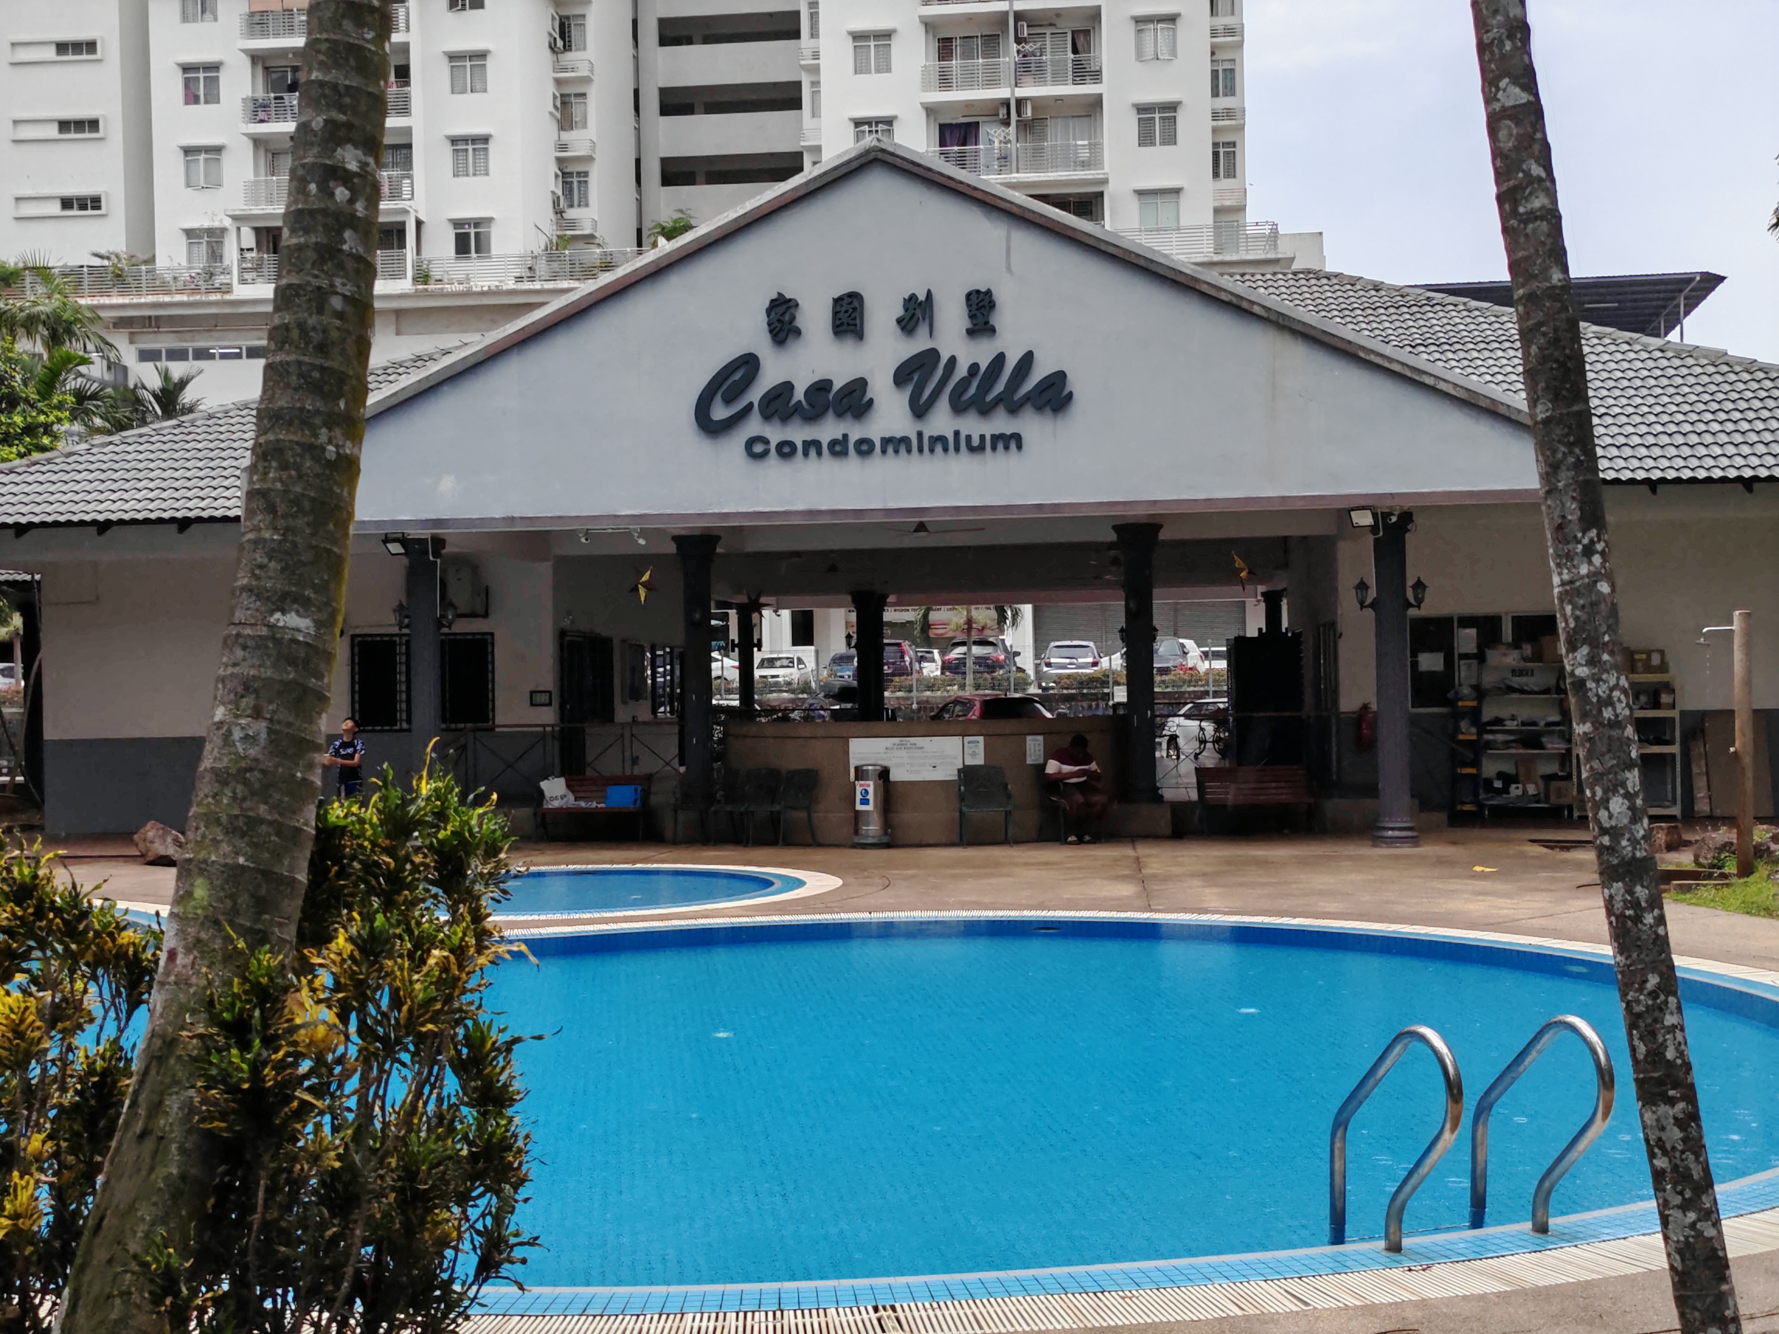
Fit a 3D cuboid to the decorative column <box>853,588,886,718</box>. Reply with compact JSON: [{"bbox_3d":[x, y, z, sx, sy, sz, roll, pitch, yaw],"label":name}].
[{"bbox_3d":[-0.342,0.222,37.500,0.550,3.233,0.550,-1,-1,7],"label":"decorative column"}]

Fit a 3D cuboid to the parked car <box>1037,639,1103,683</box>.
[{"bbox_3d":[5.687,0.007,63.027,1.700,1.550,4.100,-1,-1,7],"label":"parked car"}]

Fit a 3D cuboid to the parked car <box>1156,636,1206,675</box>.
[{"bbox_3d":[8.498,-0.062,63.076,1.750,1.560,4.200,-1,-1,7],"label":"parked car"}]

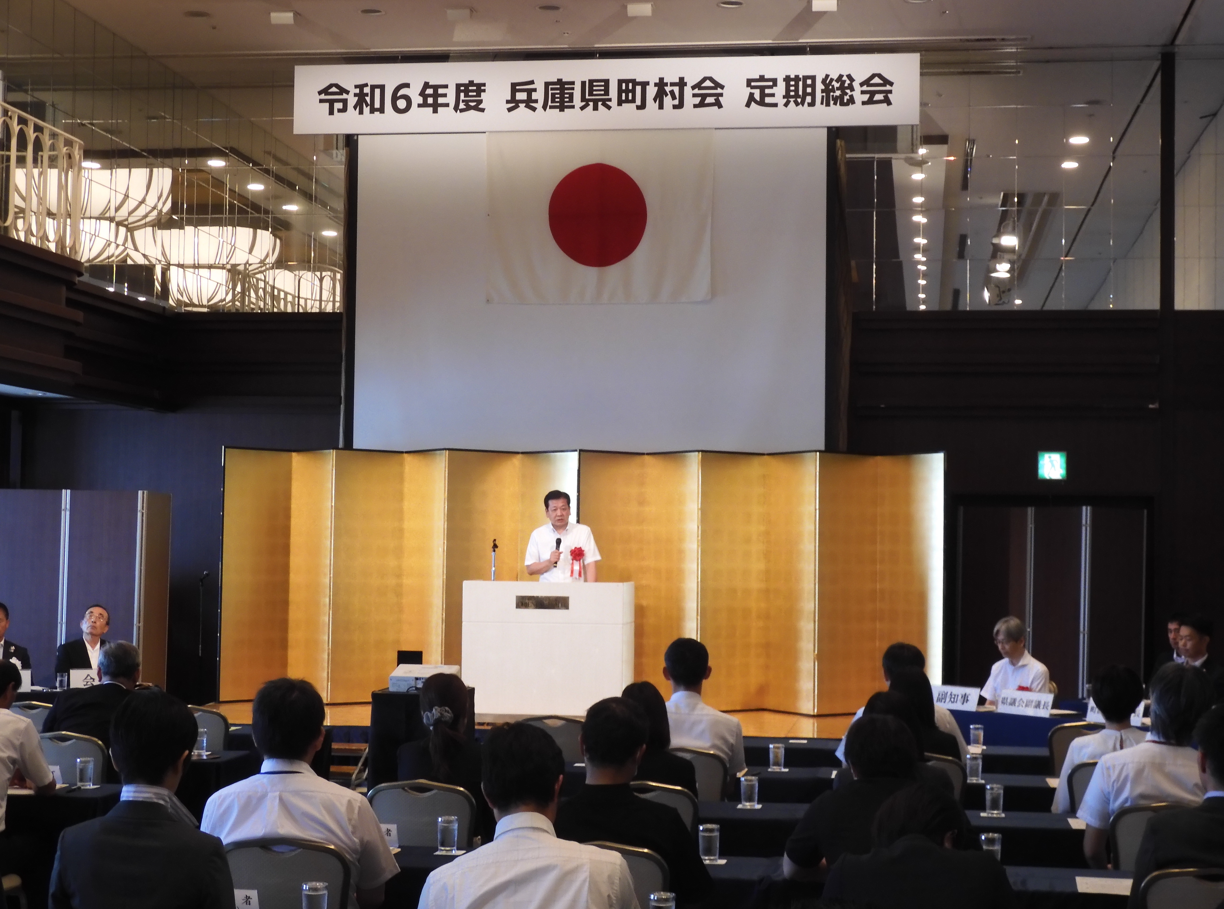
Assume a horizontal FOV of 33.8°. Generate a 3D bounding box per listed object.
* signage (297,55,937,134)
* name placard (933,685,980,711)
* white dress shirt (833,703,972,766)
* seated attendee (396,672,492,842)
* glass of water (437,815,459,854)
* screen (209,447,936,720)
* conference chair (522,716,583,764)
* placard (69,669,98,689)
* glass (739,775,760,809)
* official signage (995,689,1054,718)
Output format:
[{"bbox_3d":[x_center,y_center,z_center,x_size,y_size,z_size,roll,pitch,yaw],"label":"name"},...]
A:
[{"bbox_3d":[-0.080,-2.592,14.535,4.550,0.510,0.040,0,-3,7],"label":"signage"},{"bbox_3d":[2.221,1.580,13.054,0.340,0.145,0.090,-2,-4,38],"label":"name placard"},{"bbox_3d":[1.406,1.413,9.892,0.600,0.580,0.340,0,-3,6],"label":"white dress shirt"},{"bbox_3d":[-0.578,1.418,7.379,0.430,1.220,0.760,0,-3,5],"label":"seated attendee"},{"bbox_3d":[-0.528,1.228,6.508,0.064,0.110,0.064,0,-3,6],"label":"glass of water"},{"bbox_3d":[-0.307,0.999,16.255,5.848,2.060,0.420,0,-3,8],"label":"screen"},{"bbox_3d":[-0.282,1.743,10.192,0.450,0.890,0.560,0,-3,6],"label":"conference chair"},{"bbox_3d":[-3.656,1.588,14.233,0.340,0.130,0.090,1,-3,-12],"label":"placard"},{"bbox_3d":[0.526,1.292,7.700,0.066,0.112,0.066,1,-3,0],"label":"glass"},{"bbox_3d":[2.581,1.556,12.535,0.080,0.140,0.420,3,-4,-35],"label":"official signage"}]

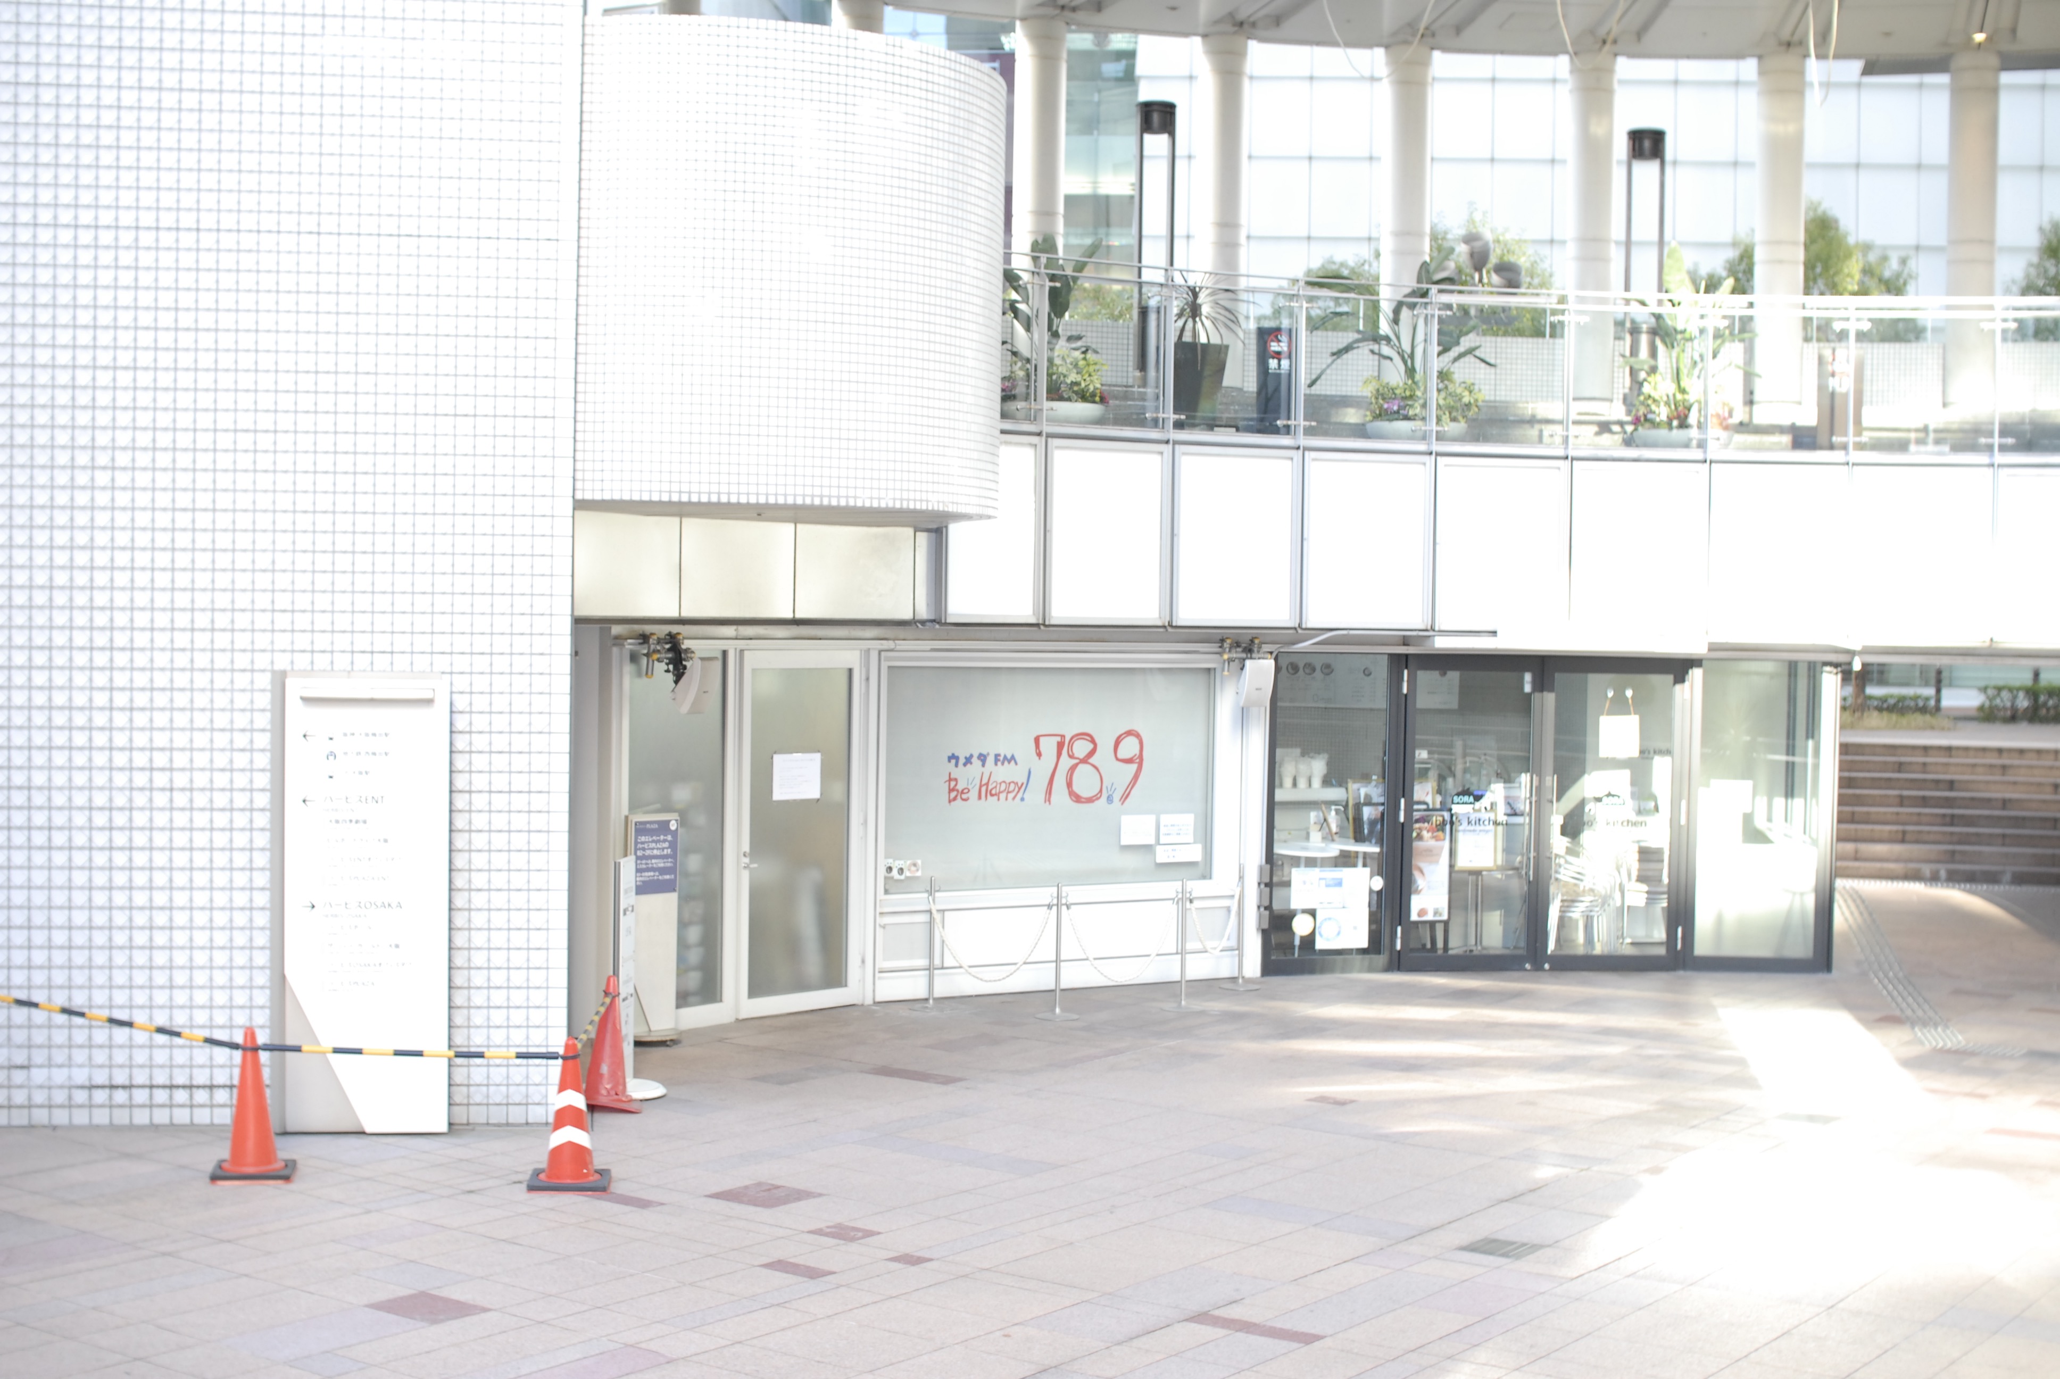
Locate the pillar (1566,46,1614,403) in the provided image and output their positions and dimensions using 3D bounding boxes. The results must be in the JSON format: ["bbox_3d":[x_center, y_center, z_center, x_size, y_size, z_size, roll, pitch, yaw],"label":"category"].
[{"bbox_3d":[5.197,-4.278,23.865,0.430,3.243,0.430,1,2,-2],"label":"pillar"}]

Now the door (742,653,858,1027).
[{"bbox_3d":[-1.506,0.936,16.908,0.913,2.366,0.060,-1,3,-45],"label":"door"}]

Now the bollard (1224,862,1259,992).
[{"bbox_3d":[1.487,1.669,18.112,0.270,0.860,0.270,1,2,0],"label":"bollard"}]

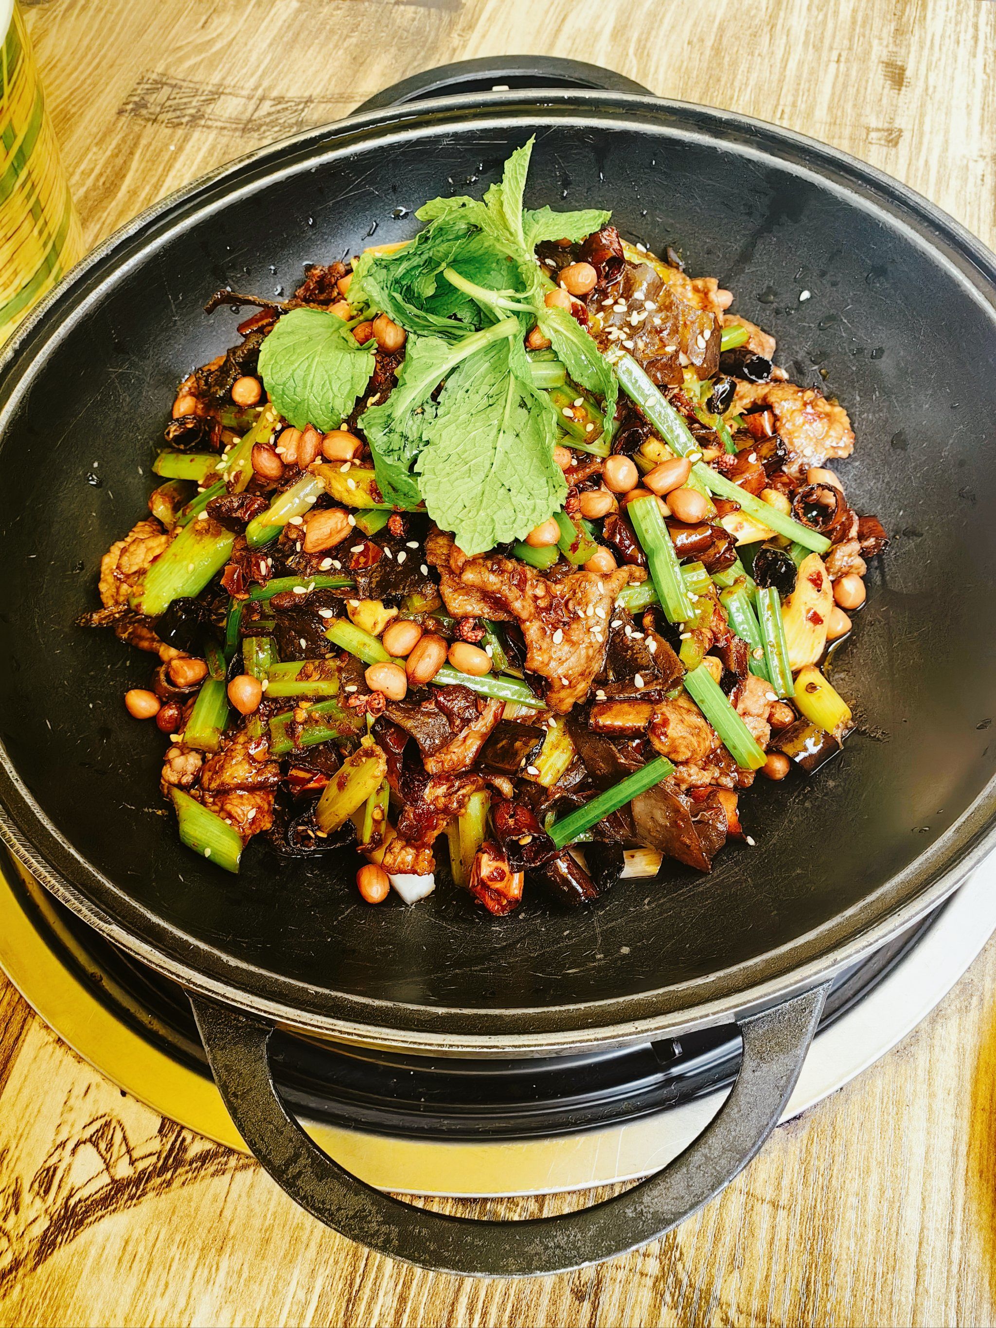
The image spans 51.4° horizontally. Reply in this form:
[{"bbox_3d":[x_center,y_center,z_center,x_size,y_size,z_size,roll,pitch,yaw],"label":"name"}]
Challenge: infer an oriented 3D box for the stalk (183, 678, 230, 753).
[{"bbox_3d":[-0.079,0.014,0.281,0.011,0.009,0.021,9,73,-1],"label":"stalk"}]

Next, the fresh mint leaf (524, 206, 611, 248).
[{"bbox_3d":[0.023,-0.148,0.352,0.032,0.009,0.015,-19,70,-4],"label":"fresh mint leaf"}]

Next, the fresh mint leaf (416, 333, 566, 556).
[{"bbox_3d":[-0.002,-0.060,0.286,0.041,0.015,0.061,11,87,6],"label":"fresh mint leaf"}]

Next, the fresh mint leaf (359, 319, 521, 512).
[{"bbox_3d":[-0.016,-0.073,0.299,0.053,0.019,0.042,-45,80,8],"label":"fresh mint leaf"}]

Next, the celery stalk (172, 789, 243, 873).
[{"bbox_3d":[-0.076,0.044,0.273,0.011,0.009,0.024,-41,82,-18],"label":"celery stalk"}]

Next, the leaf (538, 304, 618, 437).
[{"bbox_3d":[0.023,-0.085,0.300,0.015,0.011,0.040,-31,99,-2],"label":"leaf"}]

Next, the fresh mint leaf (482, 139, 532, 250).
[{"bbox_3d":[0.004,-0.158,0.348,0.015,0.010,0.036,5,106,2],"label":"fresh mint leaf"}]

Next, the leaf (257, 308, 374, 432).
[{"bbox_3d":[-0.056,-0.090,0.318,0.036,0.011,0.041,14,78,5],"label":"leaf"}]

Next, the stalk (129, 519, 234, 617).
[{"bbox_3d":[-0.092,-0.028,0.302,0.014,0.010,0.033,34,78,5],"label":"stalk"}]

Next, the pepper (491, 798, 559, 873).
[{"bbox_3d":[0.006,0.042,0.259,0.013,0.013,0.017,-22,44,-5],"label":"pepper"}]

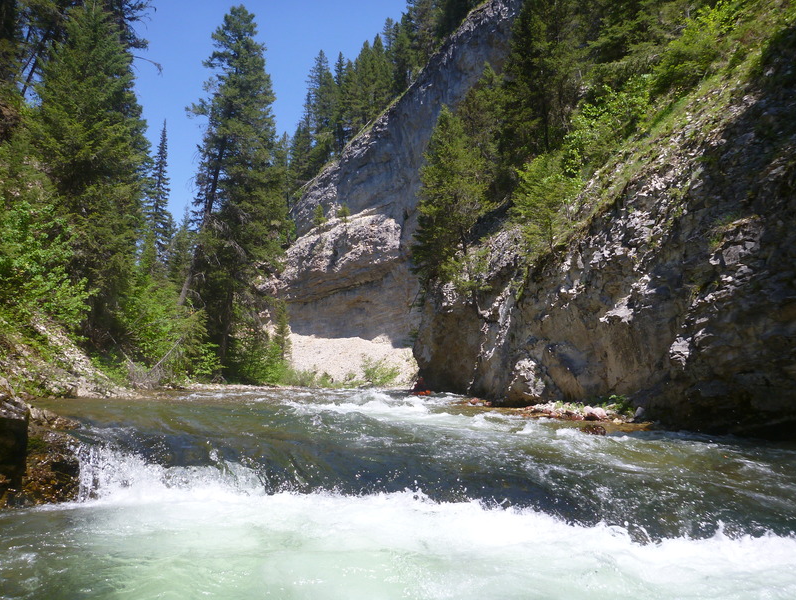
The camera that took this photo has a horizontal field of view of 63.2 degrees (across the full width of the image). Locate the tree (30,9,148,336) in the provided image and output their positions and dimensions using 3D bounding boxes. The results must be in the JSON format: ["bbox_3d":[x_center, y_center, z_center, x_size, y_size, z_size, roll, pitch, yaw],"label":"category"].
[{"bbox_3d":[-11.950,-5.200,25.000,4.600,13.200,4.500,3,-7,-26],"label":"tree"}]

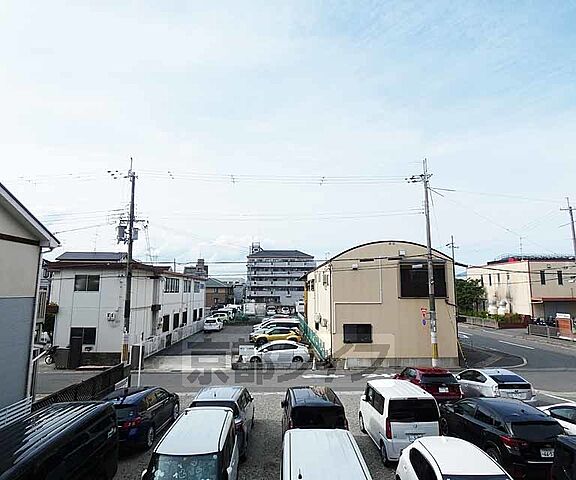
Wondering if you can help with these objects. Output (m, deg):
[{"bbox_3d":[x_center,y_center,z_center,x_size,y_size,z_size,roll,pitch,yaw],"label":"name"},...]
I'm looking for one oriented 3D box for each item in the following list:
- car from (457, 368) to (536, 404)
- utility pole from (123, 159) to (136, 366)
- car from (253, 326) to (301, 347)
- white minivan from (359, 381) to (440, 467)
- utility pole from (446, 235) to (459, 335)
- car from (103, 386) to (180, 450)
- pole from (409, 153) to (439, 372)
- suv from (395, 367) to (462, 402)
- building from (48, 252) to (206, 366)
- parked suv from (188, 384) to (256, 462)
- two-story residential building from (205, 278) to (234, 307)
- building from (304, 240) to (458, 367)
[{"bbox_3d":[9.300,6.629,16.379,1.750,1.490,4.450,0,-8,-3],"label":"car"},{"bbox_3d":[-10.550,1.270,23.384,0.500,14.070,0.500,0,-8,-1],"label":"utility pole"},{"bbox_3d":[-1.030,8.611,31.299,4.300,1.570,1.770,1,-8,-4],"label":"car"},{"bbox_3d":[3.460,5.742,11.354,1.480,1.830,3.420,0,-8,-3],"label":"white minivan"},{"bbox_3d":[18.997,5.019,39.983,1.300,11.330,0.600,0,-8,-1],"label":"utility pole"},{"bbox_3d":[-5.260,6.063,12.369,1.760,1.480,4.400,0,-8,0],"label":"car"},{"bbox_3d":[9.147,1.270,23.384,1.400,14.070,0.700,0,-8,-1],"label":"pole"},{"bbox_3d":[6.420,6.613,16.483,1.770,1.550,4.250,0,-8,-3],"label":"suv"},{"bbox_3d":[-13.188,6.020,34.836,5.800,7.500,23.000,0,-8,-1],"label":"building"},{"bbox_3d":[-2.150,5.869,11.639,1.760,1.660,4.250,0,-8,-1],"label":"parked suv"},{"bbox_3d":[-19.623,13.812,89.951,11.000,8.000,8.500,0,-8,0],"label":"two-story residential building"},{"bbox_3d":[6.537,5.534,32.371,8.600,8.000,20.500,0,-8,-1],"label":"building"}]

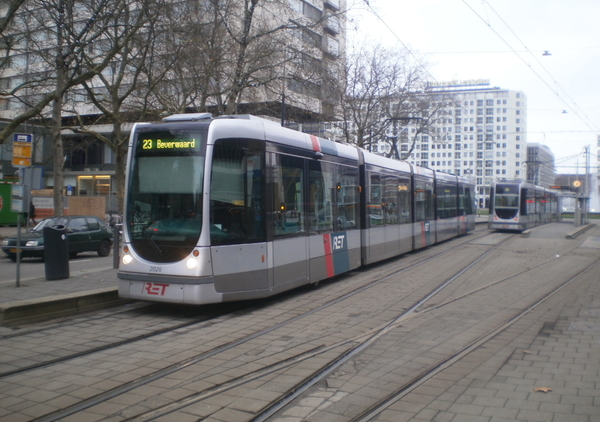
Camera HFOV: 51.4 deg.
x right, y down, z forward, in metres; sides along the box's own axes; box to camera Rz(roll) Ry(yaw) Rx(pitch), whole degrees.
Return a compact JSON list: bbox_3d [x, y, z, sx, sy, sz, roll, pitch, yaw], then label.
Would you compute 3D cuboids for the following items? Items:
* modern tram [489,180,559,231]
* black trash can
[{"bbox_3d":[20.066,-0.399,53.743,2.400,3.400,31.200,1,1,27],"label":"modern tram"},{"bbox_3d":[-4.839,0.825,12.400,0.470,1.040,0.470,-2,1,22],"label":"black trash can"}]

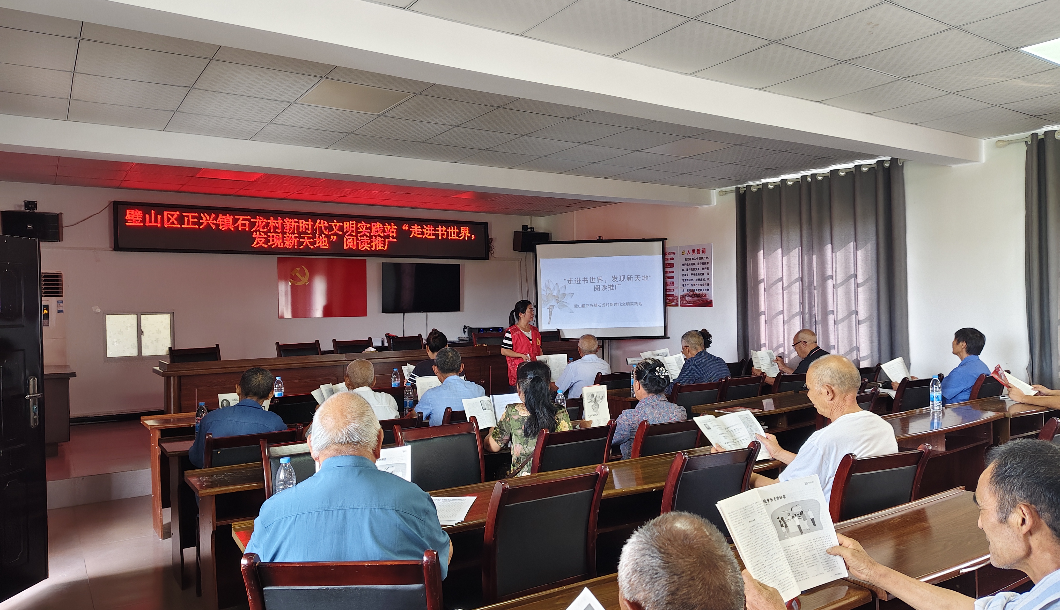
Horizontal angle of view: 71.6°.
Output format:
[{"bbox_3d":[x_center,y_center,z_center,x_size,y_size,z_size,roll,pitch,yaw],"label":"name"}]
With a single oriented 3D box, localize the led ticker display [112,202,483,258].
[{"bbox_3d":[-2.591,-0.890,9.357,4.730,0.540,0.100,-1,0,-34],"label":"led ticker display"}]

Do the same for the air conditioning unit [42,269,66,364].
[{"bbox_3d":[-5.241,0.501,7.833,0.500,1.707,0.320,-1,0,-34],"label":"air conditioning unit"}]

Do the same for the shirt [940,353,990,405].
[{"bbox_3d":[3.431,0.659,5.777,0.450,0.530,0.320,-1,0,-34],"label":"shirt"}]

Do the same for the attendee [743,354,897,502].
[{"bbox_3d":[1.109,0.827,3.069,0.500,1.240,0.760,-1,0,-40],"label":"attendee"}]

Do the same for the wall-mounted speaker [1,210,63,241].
[{"bbox_3d":[-5.283,-0.831,7.789,0.530,0.290,0.280,-1,0,-27],"label":"wall-mounted speaker"}]

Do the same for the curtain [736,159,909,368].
[{"bbox_3d":[2.969,-0.038,7.693,0.130,2.665,1.999,-1,0,-34],"label":"curtain"}]

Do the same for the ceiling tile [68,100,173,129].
[{"bbox_3d":[-2.812,-1.301,5.057,0.605,0.020,0.605,-1,0,-34],"label":"ceiling tile"}]

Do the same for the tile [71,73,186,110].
[{"bbox_3d":[-2.471,-1.314,4.544,0.601,0.020,0.601,-1,0,-34],"label":"tile"}]

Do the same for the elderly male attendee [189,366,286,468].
[{"bbox_3d":[-1.511,0.919,3.886,0.510,1.160,0.750,-1,0,-26],"label":"elderly male attendee"}]

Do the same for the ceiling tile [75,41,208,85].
[{"bbox_3d":[-2.134,-1.315,4.052,0.605,0.020,0.605,-1,0,-34],"label":"ceiling tile"}]

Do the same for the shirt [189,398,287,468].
[{"bbox_3d":[-1.504,0.763,3.822,0.470,0.560,0.380,-1,0,-34],"label":"shirt"}]

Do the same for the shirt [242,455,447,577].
[{"bbox_3d":[-0.451,0.666,1.866,0.510,0.580,0.360,-1,0,-12],"label":"shirt"}]

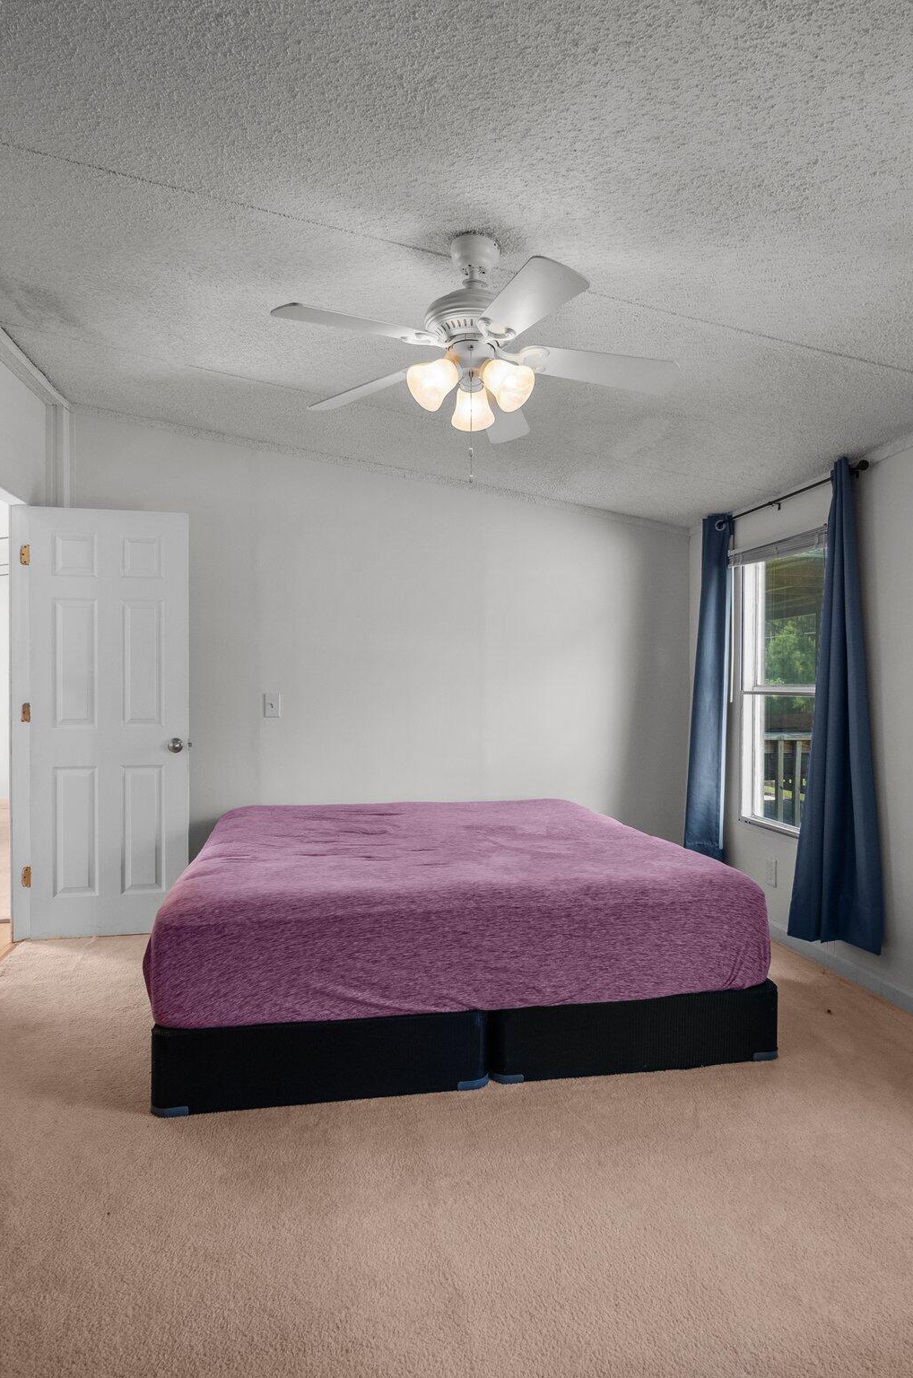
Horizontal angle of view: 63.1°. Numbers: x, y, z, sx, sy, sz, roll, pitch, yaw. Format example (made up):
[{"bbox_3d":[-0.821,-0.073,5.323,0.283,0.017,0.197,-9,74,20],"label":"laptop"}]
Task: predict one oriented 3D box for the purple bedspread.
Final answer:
[{"bbox_3d":[-0.066,0.775,3.122,1.900,0.370,1.740,0,0,-10],"label":"purple bedspread"}]

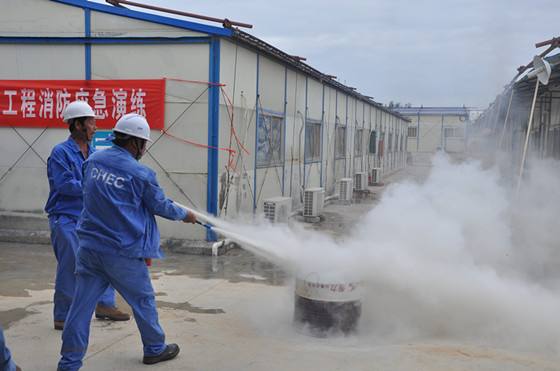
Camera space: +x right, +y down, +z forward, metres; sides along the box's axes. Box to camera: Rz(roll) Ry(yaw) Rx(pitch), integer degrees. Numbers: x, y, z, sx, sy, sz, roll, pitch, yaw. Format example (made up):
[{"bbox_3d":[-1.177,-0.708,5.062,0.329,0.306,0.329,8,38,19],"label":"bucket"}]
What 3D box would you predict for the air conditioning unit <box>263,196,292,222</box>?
[{"bbox_3d":[-0.056,0.498,10.236,0.250,0.550,0.800,2,4,15],"label":"air conditioning unit"}]

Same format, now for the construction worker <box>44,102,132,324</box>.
[{"bbox_3d":[-1.504,0.230,5.080,0.580,1.750,0.520,3,4,20],"label":"construction worker"}]

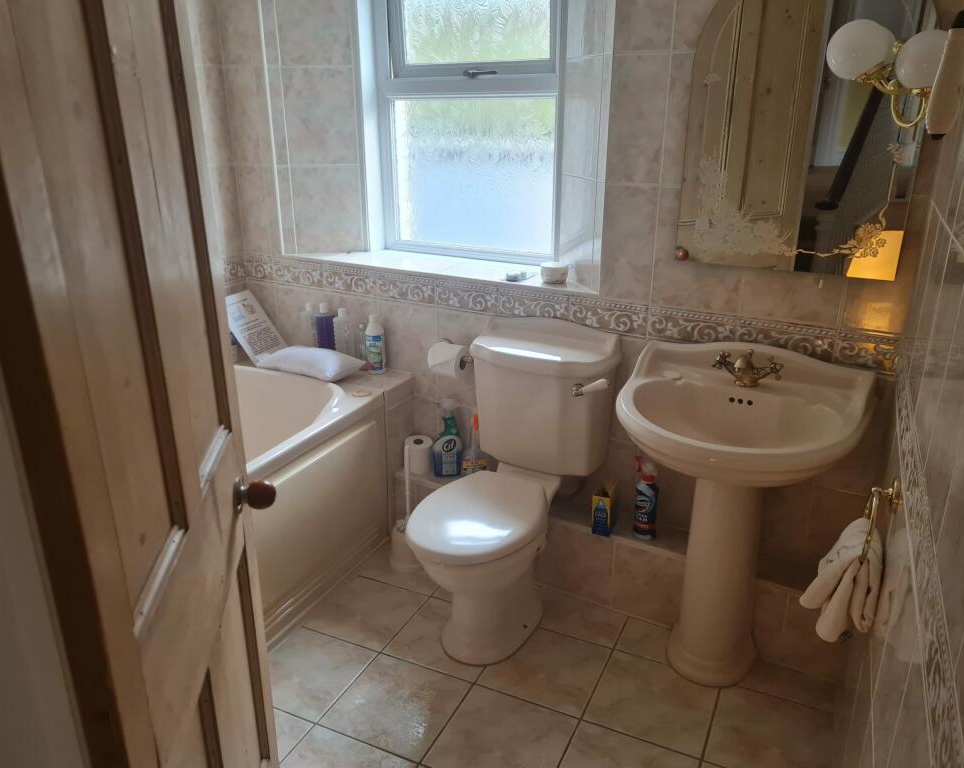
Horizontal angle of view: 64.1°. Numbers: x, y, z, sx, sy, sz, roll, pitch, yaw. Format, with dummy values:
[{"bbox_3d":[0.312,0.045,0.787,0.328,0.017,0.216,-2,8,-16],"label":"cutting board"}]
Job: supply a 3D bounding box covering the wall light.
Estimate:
[{"bbox_3d":[0.844,-0.645,1.601,0.255,0.210,0.200,9,22,24],"label":"wall light"}]

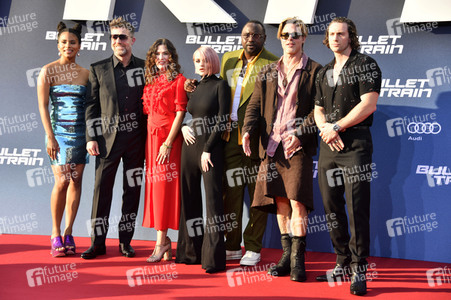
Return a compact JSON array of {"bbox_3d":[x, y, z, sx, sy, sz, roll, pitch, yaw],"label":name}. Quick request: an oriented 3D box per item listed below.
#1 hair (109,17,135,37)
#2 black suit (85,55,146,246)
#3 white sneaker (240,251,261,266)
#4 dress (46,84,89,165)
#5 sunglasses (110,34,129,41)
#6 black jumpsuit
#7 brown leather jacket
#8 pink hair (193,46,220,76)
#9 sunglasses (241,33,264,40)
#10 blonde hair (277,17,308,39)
[{"bbox_3d":[-0.797,-0.953,8.208,0.175,0.150,0.200,2,5,17],"label":"hair"},{"bbox_3d":[-0.846,0.008,8.294,0.520,1.490,0.340,1,5,3],"label":"black suit"},{"bbox_3d":[0.195,0.803,8.136,0.112,0.110,0.300,2,5,20],"label":"white sneaker"},{"bbox_3d":[-1.235,-0.197,8.319,0.340,0.625,0.250,1,5,0],"label":"dress"},{"bbox_3d":[-0.812,-0.866,8.187,0.145,0.045,0.130,2,5,17],"label":"sunglasses"},{"bbox_3d":[-0.163,0.178,7.887,0.400,1.440,0.330,4,6,30],"label":"black jumpsuit"},{"bbox_3d":[0.408,-0.301,7.547,0.550,0.710,0.340,2,5,12],"label":"brown leather jacket"},{"bbox_3d":[-0.142,-0.677,8.100,0.195,0.225,0.220,2,4,25],"label":"pink hair"},{"bbox_3d":[0.217,-0.883,8.300,0.147,0.050,0.145,2,4,16],"label":"sunglasses"},{"bbox_3d":[0.474,-0.857,7.477,0.200,0.170,0.230,1,5,10],"label":"blonde hair"}]

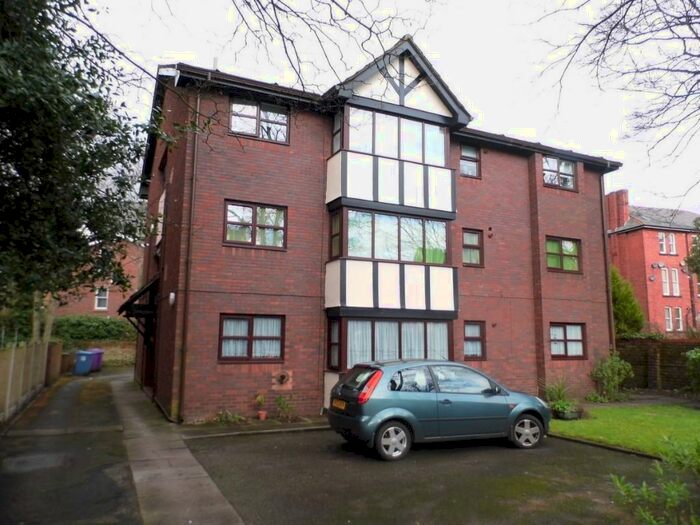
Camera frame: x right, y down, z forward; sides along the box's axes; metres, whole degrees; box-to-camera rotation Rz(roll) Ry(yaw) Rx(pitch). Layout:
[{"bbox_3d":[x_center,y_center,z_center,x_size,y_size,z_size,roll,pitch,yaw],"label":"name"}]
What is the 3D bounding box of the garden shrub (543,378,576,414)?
[{"bbox_3d":[4.940,3.136,11.920,0.720,0.800,0.680,4,-9,-26],"label":"garden shrub"}]

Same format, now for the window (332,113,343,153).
[{"bbox_3d":[-0.256,-3.224,12.510,0.120,1.120,0.600,4,-9,-26],"label":"window"}]

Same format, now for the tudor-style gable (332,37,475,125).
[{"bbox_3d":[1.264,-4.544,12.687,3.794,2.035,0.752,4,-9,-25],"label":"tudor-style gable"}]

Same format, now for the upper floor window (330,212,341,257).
[{"bbox_3d":[-0.303,-0.625,11.919,0.110,1.128,0.686,4,-9,-25],"label":"upper floor window"}]

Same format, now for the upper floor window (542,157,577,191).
[{"bbox_3d":[6.472,-2.694,15.579,1.457,0.975,0.120,4,-9,-25],"label":"upper floor window"}]

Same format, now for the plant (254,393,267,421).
[{"bbox_3d":[-1.952,3.167,11.205,0.250,0.610,0.250,4,-9,-26],"label":"plant"}]

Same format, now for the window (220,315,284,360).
[{"bbox_3d":[-2.195,1.723,11.399,1.501,1.078,0.120,4,-9,-26],"label":"window"}]

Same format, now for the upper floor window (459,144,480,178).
[{"bbox_3d":[3.487,-2.908,14.651,0.750,0.990,0.120,4,-9,-26],"label":"upper floor window"}]

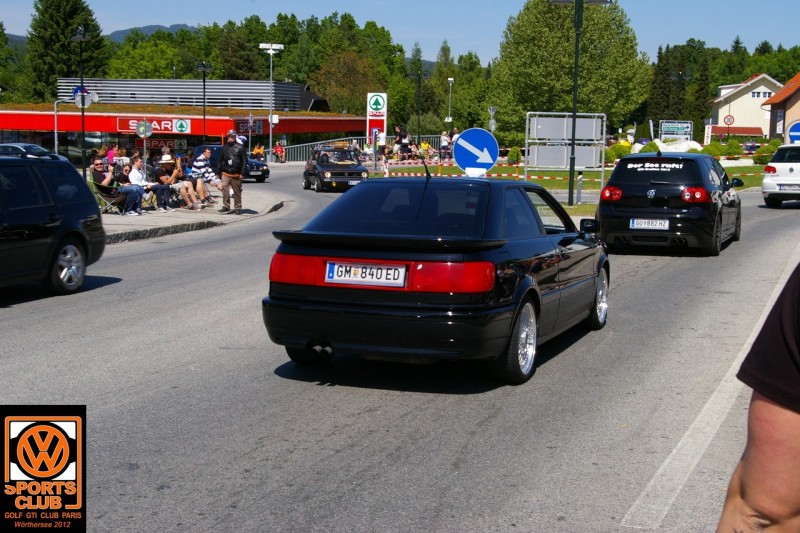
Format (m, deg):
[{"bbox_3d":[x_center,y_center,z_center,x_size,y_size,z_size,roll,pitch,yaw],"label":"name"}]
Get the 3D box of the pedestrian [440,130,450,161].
[{"bbox_3d":[2.529,-6.759,64.645,0.400,1.650,0.500,-3,7,-30],"label":"pedestrian"}]

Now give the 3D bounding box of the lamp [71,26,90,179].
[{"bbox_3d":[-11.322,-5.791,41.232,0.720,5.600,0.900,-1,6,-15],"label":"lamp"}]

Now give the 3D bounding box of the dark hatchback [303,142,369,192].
[{"bbox_3d":[-2.159,-3.187,37.877,1.640,1.460,3.750,-1,6,-14],"label":"dark hatchback"}]

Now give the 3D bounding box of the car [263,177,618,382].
[{"bbox_3d":[0.544,-0.038,9.080,1.730,1.325,4.380,3,7,20],"label":"car"}]

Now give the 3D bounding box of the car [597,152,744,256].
[{"bbox_3d":[4.227,-1.035,17.750,1.780,1.450,4.220,3,7,22],"label":"car"}]

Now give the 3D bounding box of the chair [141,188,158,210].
[{"bbox_3d":[-5.377,-1.607,24.170,0.600,0.860,0.760,3,6,21],"label":"chair"}]

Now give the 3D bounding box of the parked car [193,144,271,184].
[{"bbox_3d":[-6.736,-3.877,43.897,1.700,1.400,4.400,-5,8,-41],"label":"parked car"}]

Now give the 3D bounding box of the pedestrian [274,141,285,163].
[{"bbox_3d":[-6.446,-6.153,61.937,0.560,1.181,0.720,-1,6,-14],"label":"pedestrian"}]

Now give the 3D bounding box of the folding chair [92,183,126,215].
[{"bbox_3d":[-5.755,-1.459,22.728,0.600,0.870,0.760,3,6,20],"label":"folding chair"}]

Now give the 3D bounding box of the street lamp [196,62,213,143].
[{"bbox_3d":[-10.430,-8.277,61.718,0.850,5.313,0.850,2,6,9],"label":"street lamp"}]

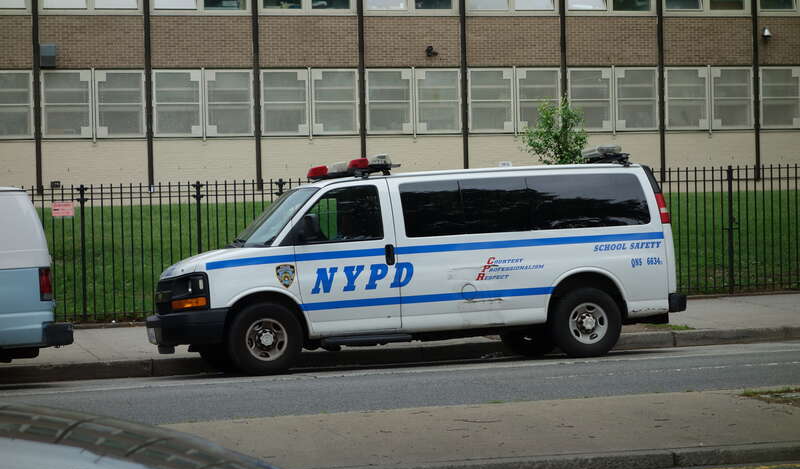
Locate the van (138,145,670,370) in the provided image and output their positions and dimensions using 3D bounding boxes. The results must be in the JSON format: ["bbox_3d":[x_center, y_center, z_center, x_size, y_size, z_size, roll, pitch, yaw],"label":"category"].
[{"bbox_3d":[0.097,0.301,23.626,5.690,2.150,2.020,-2,-1,-16],"label":"van"}]

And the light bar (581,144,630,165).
[{"bbox_3d":[2.236,-0.871,24.266,0.260,0.180,1.050,-2,-1,-16],"label":"light bar"}]

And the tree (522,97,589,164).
[{"bbox_3d":[1.903,-0.228,25.976,0.820,2.750,0.820,-1,1,-16],"label":"tree"}]

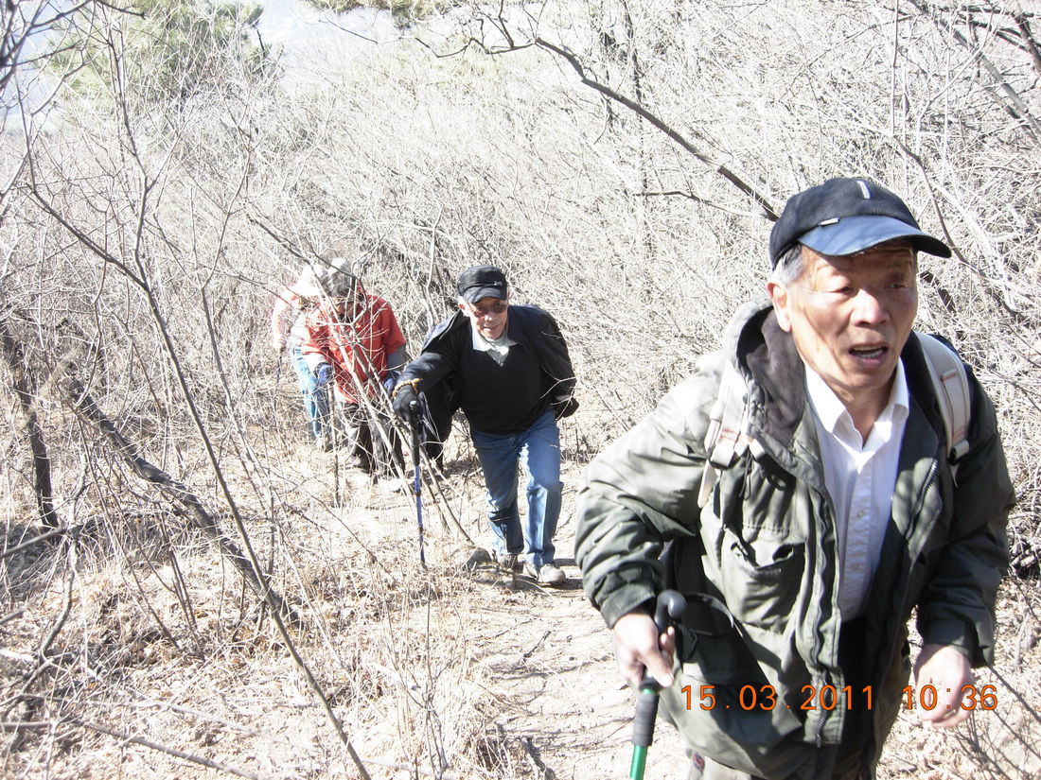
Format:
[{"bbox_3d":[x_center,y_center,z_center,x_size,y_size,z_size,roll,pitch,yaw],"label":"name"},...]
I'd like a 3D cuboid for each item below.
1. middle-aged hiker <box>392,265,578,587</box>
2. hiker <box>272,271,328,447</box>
[{"bbox_3d":[-0.140,0.170,4.470,0.740,1.420,0.760,-2,17,-8],"label":"middle-aged hiker"},{"bbox_3d":[-1.630,-0.250,8.200,0.560,1.420,0.620,-7,18,-21],"label":"hiker"}]

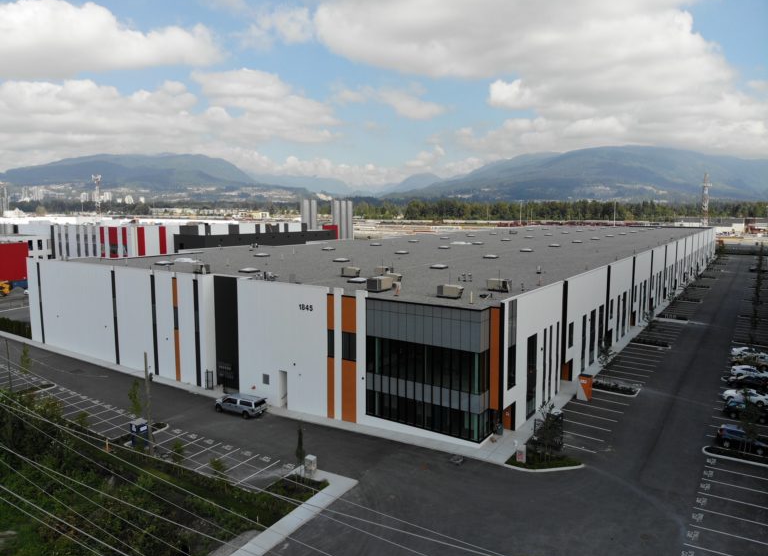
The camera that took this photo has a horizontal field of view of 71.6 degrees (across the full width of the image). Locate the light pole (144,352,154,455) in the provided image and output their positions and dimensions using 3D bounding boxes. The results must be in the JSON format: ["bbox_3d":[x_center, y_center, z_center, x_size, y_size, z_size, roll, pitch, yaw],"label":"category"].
[{"bbox_3d":[-19.640,10.541,44.471,0.360,8.820,0.360,5,9,35],"label":"light pole"}]

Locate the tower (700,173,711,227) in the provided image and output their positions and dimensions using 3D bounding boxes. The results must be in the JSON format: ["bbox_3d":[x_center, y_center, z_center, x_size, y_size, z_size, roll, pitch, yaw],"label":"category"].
[{"bbox_3d":[278.723,-64.546,463.216,6.500,51.710,6.000,5,9,35],"label":"tower"}]

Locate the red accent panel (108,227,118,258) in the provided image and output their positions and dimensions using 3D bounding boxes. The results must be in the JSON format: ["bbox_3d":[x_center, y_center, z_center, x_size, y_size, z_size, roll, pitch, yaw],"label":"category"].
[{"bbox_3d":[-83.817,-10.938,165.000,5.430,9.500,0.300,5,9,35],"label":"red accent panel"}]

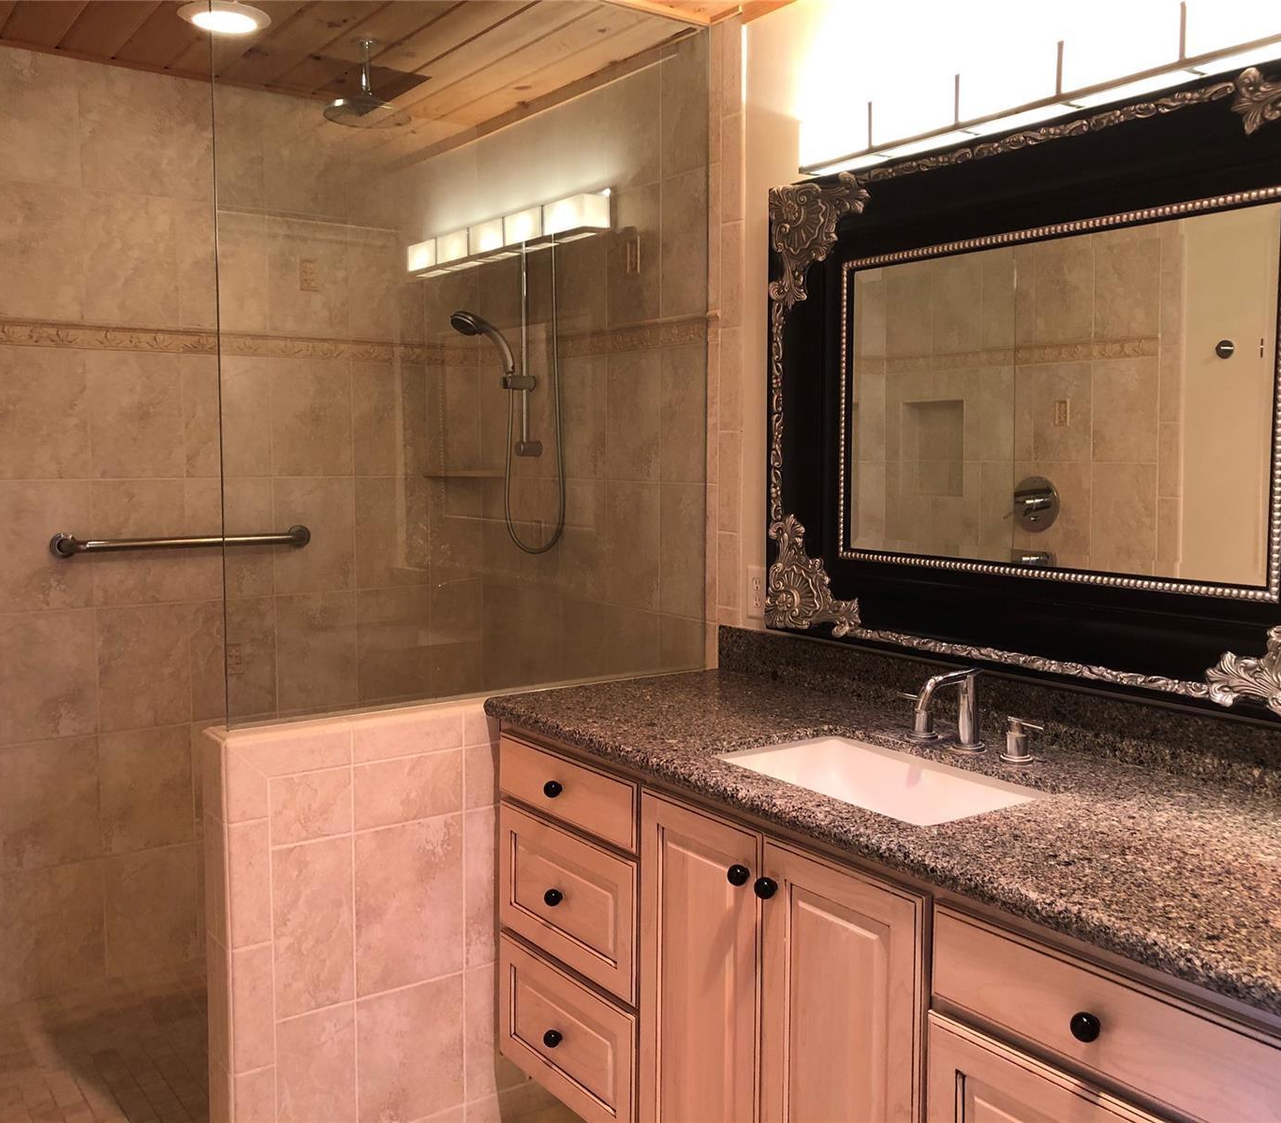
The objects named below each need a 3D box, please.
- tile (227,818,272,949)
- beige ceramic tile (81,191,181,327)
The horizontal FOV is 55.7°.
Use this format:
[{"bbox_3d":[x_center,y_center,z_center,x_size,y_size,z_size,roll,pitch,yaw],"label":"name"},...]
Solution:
[{"bbox_3d":[-0.709,0.584,2.203,0.076,0.234,0.012,-3,6,-35],"label":"tile"},{"bbox_3d":[-1.310,-0.774,3.118,0.233,0.329,0.012,-3,6,-35],"label":"beige ceramic tile"}]

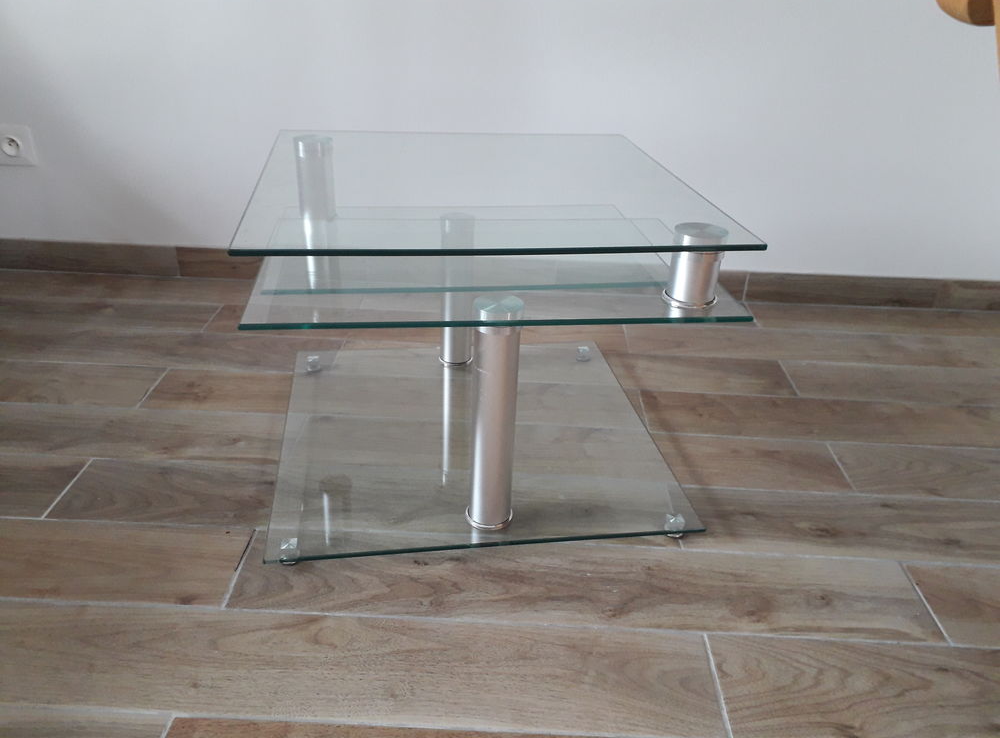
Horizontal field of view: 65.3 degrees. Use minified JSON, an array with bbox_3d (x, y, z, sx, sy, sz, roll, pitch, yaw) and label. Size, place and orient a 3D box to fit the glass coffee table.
[{"bbox_3d":[-0.040,-0.088,1.235,0.616,0.437,0.625,-2,29,-9],"label":"glass coffee table"}]

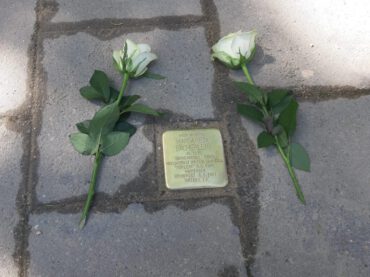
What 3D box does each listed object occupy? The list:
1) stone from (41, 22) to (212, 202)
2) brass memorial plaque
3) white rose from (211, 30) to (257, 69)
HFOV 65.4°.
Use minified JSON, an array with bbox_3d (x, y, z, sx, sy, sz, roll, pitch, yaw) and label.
[{"bbox_3d":[-0.096,-0.044,0.511,0.294,0.050,0.304,-4,70,-3],"label":"stone"},{"bbox_3d":[0.015,0.033,0.466,0.096,0.012,0.096,-4,70,-3],"label":"brass memorial plaque"},{"bbox_3d":[0.086,-0.153,0.498,0.079,0.058,0.056,-14,77,-6],"label":"white rose"}]

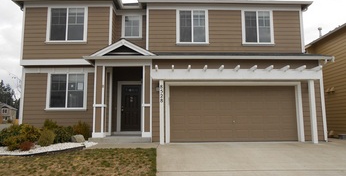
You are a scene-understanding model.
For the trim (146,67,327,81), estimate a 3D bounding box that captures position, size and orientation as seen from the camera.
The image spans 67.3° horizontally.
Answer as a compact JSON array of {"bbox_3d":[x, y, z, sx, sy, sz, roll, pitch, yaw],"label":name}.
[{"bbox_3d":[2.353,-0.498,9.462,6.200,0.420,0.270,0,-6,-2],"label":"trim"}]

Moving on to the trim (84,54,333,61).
[{"bbox_3d":[1.384,-1.107,9.503,9.170,0.145,0.150,0,-6,-2],"label":"trim"}]

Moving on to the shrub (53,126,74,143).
[{"bbox_3d":[-4.066,1.735,9.757,0.778,0.583,0.750,0,-6,-2],"label":"shrub"}]

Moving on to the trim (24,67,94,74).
[{"bbox_3d":[-4.784,-0.751,10.986,2.938,0.240,0.080,0,-6,-2],"label":"trim"}]

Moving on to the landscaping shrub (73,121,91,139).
[{"bbox_3d":[-3.551,1.671,10.185,0.683,0.756,0.680,0,-6,-2],"label":"landscaping shrub"}]

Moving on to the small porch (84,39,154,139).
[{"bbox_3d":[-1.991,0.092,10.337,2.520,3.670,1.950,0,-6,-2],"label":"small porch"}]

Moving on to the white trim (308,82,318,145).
[{"bbox_3d":[5.074,0.841,9.436,0.150,2.300,0.150,0,-6,-2],"label":"white trim"}]

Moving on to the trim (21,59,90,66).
[{"bbox_3d":[-4.850,-1.053,10.885,2.990,0.225,0.100,0,-6,-2],"label":"trim"}]

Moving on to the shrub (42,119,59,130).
[{"bbox_3d":[-4.751,1.636,10.195,0.606,0.842,0.650,0,-6,-2],"label":"shrub"}]

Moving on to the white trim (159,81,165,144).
[{"bbox_3d":[-0.375,0.848,9.287,0.150,2.280,0.150,0,-6,-2],"label":"white trim"}]

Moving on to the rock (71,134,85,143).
[{"bbox_3d":[-3.501,1.870,9.592,0.468,0.273,0.380,0,-6,-2],"label":"rock"}]

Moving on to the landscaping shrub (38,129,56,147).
[{"bbox_3d":[-4.277,1.691,8.949,0.598,0.560,0.600,0,-6,-2],"label":"landscaping shrub"}]

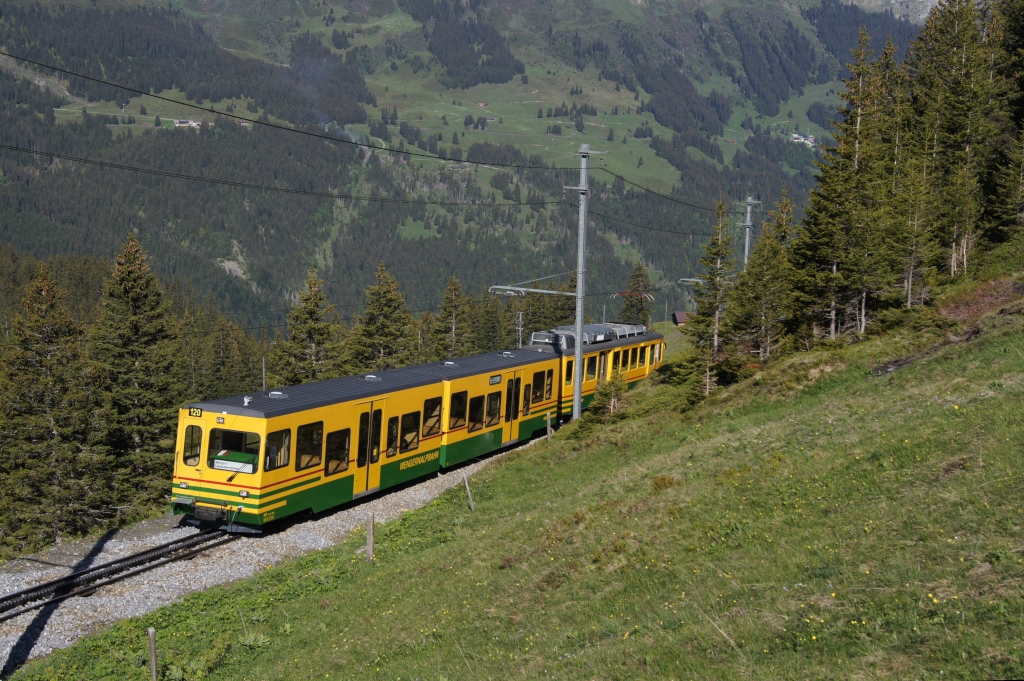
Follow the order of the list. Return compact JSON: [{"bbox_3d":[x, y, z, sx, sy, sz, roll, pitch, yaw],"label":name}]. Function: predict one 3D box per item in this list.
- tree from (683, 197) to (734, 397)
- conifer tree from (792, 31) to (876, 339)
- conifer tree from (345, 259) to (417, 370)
[{"bbox_3d":[9.218,-2.418,56.806,2.600,7.840,2.600,5,11,20],"label":"tree"},{"bbox_3d":[15.018,-6.689,55.820,4.000,13.330,4.000,5,11,20],"label":"conifer tree"},{"bbox_3d":[-5.024,0.517,49.429,3.300,7.100,3.300,5,11,20],"label":"conifer tree"}]

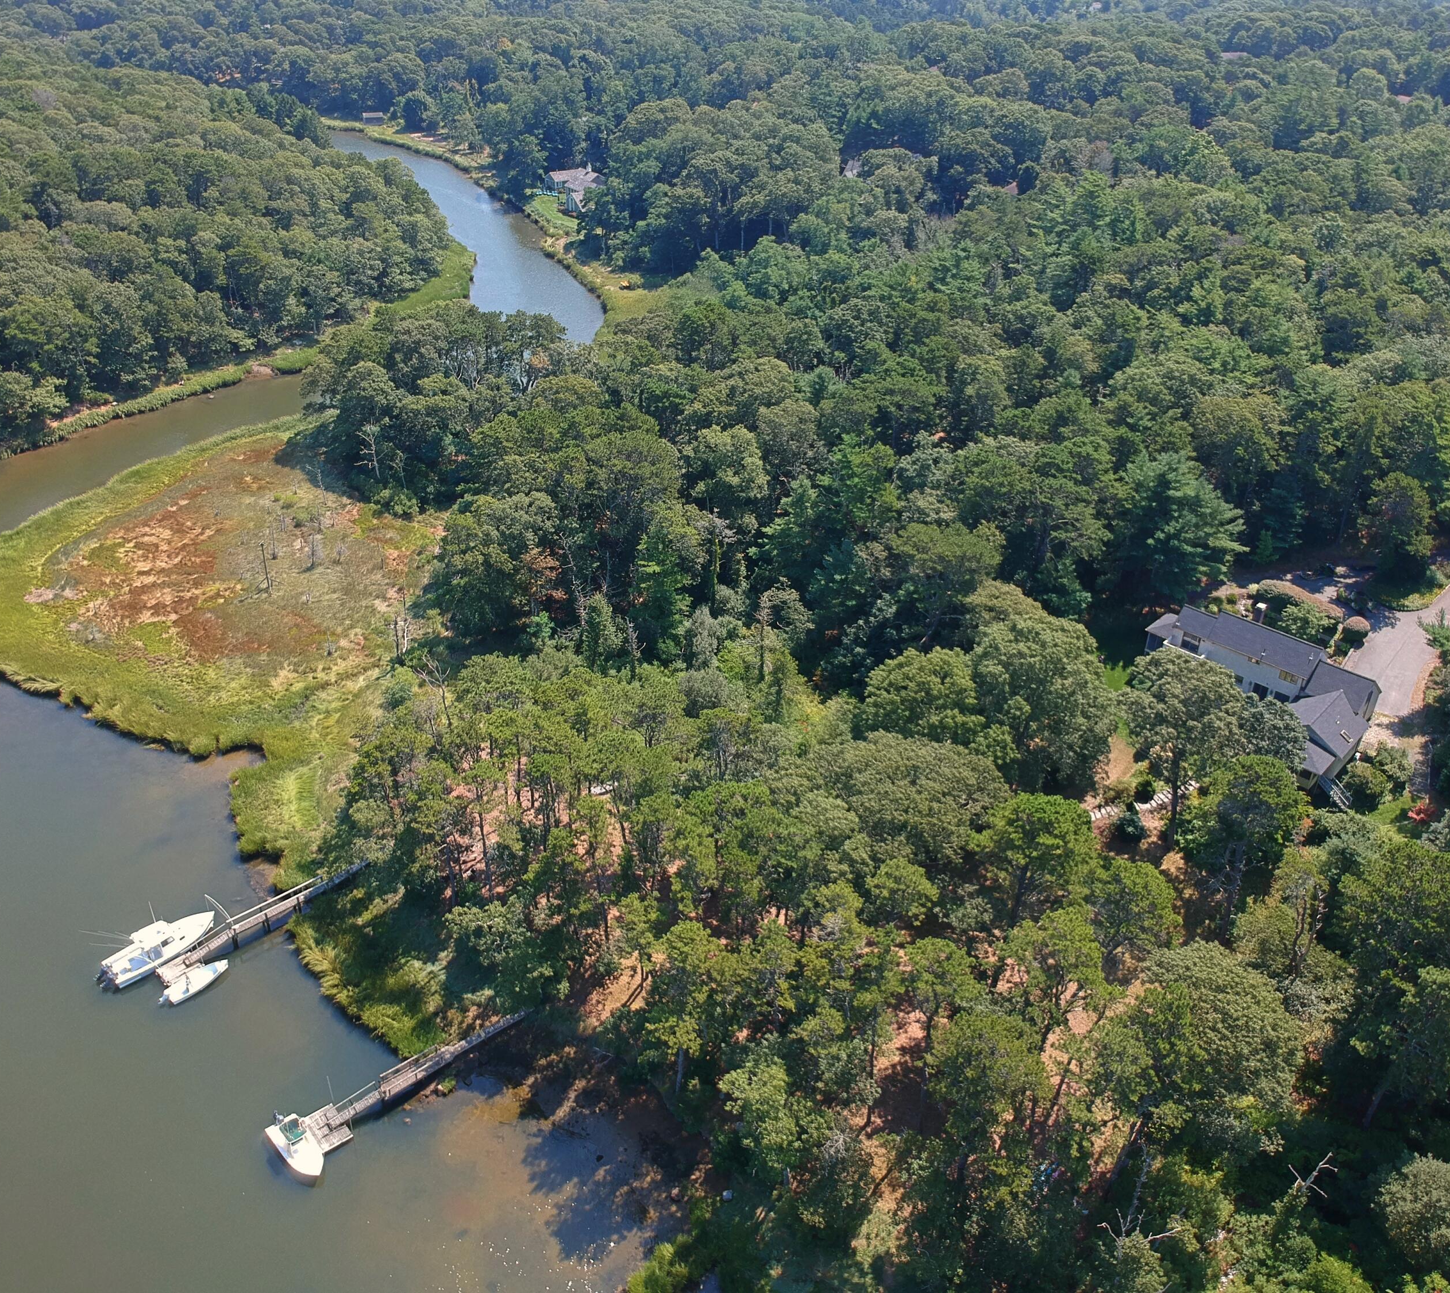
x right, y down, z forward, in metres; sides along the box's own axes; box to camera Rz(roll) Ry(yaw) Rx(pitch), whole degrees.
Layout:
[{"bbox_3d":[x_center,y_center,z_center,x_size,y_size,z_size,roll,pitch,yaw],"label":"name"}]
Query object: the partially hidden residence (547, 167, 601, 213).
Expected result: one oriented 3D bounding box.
[{"bbox_3d":[-40.540,-127.810,346.990,15.000,9.000,22.500,-16,34,-26],"label":"partially hidden residence"}]

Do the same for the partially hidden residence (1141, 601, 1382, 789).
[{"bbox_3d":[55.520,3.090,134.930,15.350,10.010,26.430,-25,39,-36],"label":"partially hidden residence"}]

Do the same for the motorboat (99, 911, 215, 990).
[{"bbox_3d":[-49.590,26.260,108.990,3.400,3.200,10.600,26,39,36],"label":"motorboat"}]

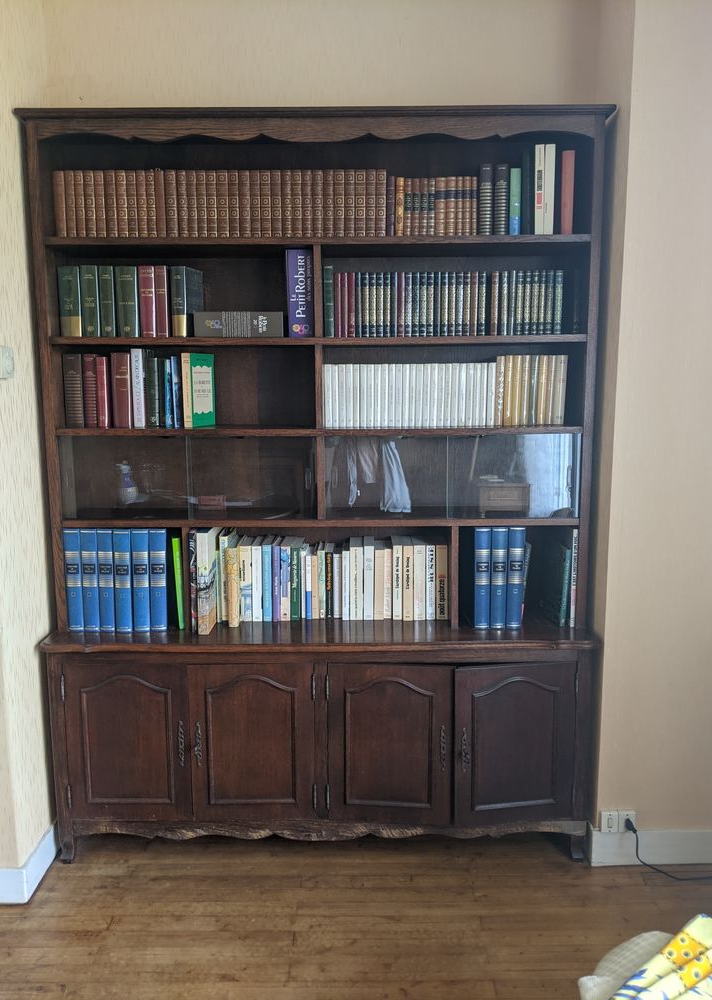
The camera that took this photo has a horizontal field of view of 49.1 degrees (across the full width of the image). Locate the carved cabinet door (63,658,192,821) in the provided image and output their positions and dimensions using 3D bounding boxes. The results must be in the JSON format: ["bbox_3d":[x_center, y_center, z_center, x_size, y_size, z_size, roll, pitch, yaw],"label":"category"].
[{"bbox_3d":[-0.625,0.669,2.164,0.339,0.457,0.024,0,8,0],"label":"carved cabinet door"}]

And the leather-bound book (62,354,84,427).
[{"bbox_3d":[-0.749,-0.297,2.132,0.053,0.193,0.130,0,9,0],"label":"leather-bound book"}]

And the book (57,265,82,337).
[{"bbox_3d":[-0.775,-0.546,2.180,0.056,0.187,0.130,0,8,0],"label":"book"}]

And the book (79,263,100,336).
[{"bbox_3d":[-0.720,-0.547,2.179,0.044,0.189,0.130,0,8,0],"label":"book"}]

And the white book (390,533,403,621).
[{"bbox_3d":[0.122,0.232,2.334,0.027,0.221,0.138,0,8,0],"label":"white book"}]

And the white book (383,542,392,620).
[{"bbox_3d":[0.097,0.241,2.389,0.022,0.212,0.135,0,8,0],"label":"white book"}]

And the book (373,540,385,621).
[{"bbox_3d":[0.074,0.256,2.496,0.029,0.225,0.131,0,9,0],"label":"book"}]

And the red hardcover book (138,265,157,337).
[{"bbox_3d":[-0.565,-0.546,2.180,0.040,0.189,0.130,0,8,0],"label":"red hardcover book"}]

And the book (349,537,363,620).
[{"bbox_3d":[0.002,0.228,2.279,0.036,0.212,0.142,0,9,0],"label":"book"}]

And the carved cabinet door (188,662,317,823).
[{"bbox_3d":[-0.273,0.650,2.088,0.337,0.447,0.030,0,9,0],"label":"carved cabinet door"}]

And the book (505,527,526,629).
[{"bbox_3d":[0.477,0.221,2.431,0.045,0.310,0.215,0,9,0],"label":"book"}]

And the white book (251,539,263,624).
[{"bbox_3d":[-0.278,0.229,2.269,0.026,0.217,0.142,0,9,0],"label":"white book"}]

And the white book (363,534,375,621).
[{"bbox_3d":[0.041,0.249,2.506,0.030,0.237,0.160,0,9,0],"label":"white book"}]

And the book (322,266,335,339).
[{"bbox_3d":[-0.071,-0.533,2.131,0.024,0.183,0.120,0,8,0],"label":"book"}]

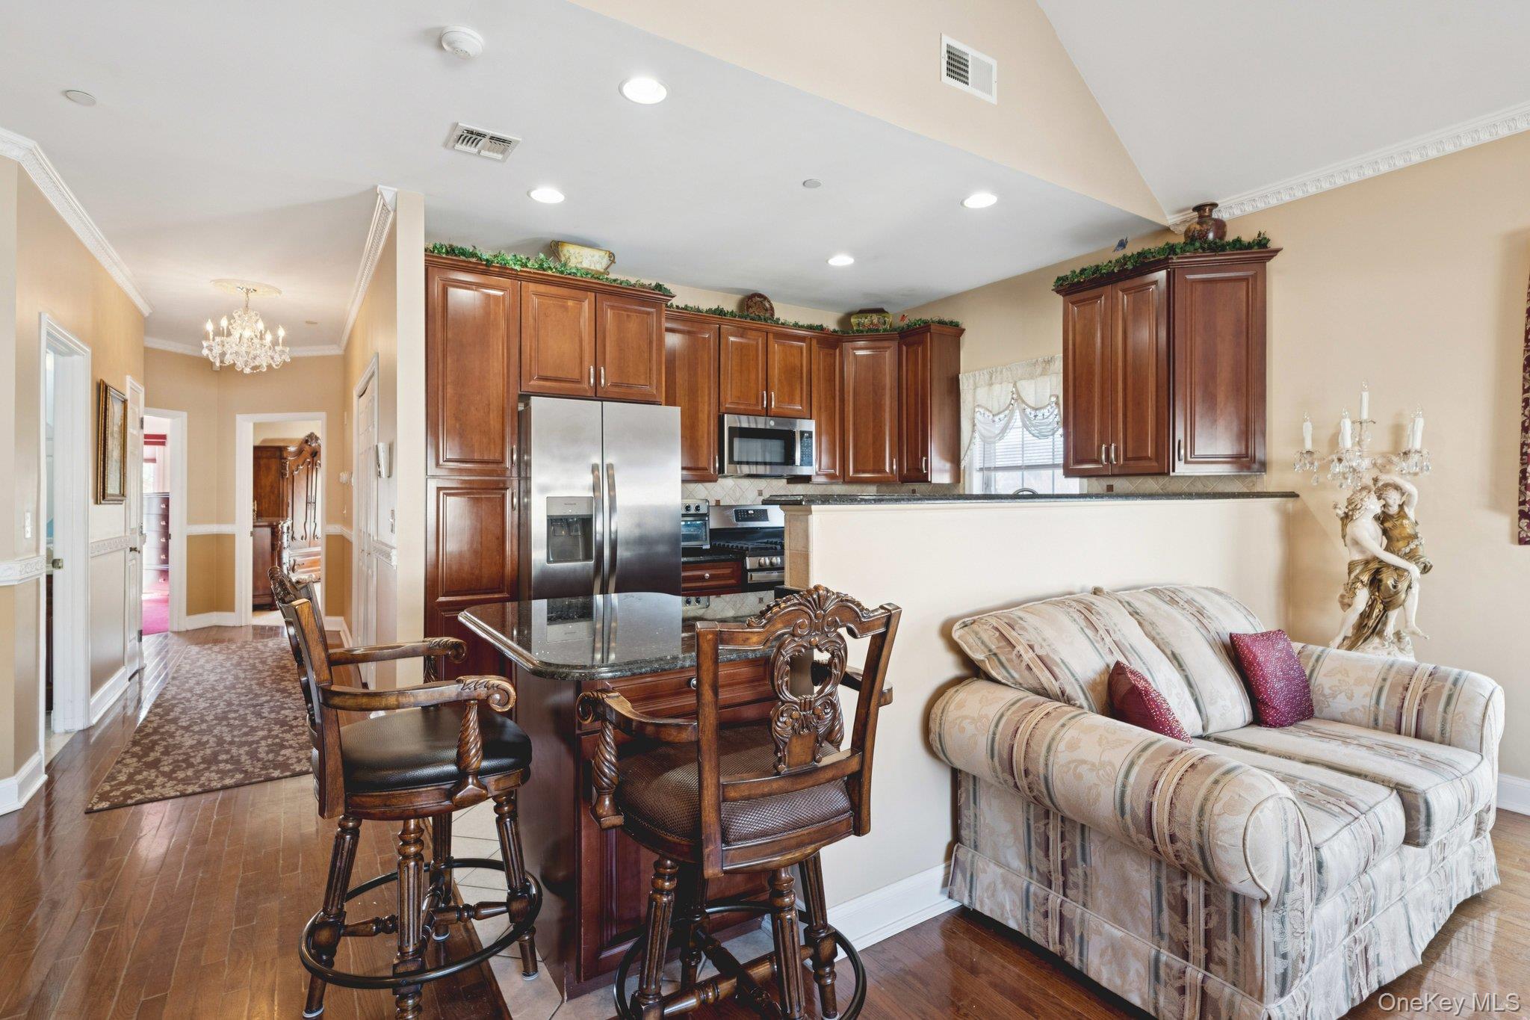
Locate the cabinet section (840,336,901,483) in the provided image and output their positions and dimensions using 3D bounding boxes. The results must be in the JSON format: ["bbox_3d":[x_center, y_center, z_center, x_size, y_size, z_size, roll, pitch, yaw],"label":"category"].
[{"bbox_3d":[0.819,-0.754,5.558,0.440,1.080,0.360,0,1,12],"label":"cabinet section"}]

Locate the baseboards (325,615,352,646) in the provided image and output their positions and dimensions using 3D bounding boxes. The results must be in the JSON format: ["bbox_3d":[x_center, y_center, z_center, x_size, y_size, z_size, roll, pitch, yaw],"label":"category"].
[{"bbox_3d":[-3.916,1.095,6.646,0.130,0.150,1.120,0,0,-32],"label":"baseboards"}]

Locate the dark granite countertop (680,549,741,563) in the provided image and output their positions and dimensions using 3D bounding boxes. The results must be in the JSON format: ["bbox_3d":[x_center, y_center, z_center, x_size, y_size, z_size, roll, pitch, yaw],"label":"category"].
[{"bbox_3d":[-0.510,0.305,4.857,0.460,0.040,0.640,0,0,-32],"label":"dark granite countertop"}]

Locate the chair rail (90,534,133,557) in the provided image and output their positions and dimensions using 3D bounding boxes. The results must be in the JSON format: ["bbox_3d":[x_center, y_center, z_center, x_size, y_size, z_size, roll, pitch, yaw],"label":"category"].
[{"bbox_3d":[-4.106,0.231,4.548,0.025,0.085,1.060,-1,1,-33],"label":"chair rail"}]

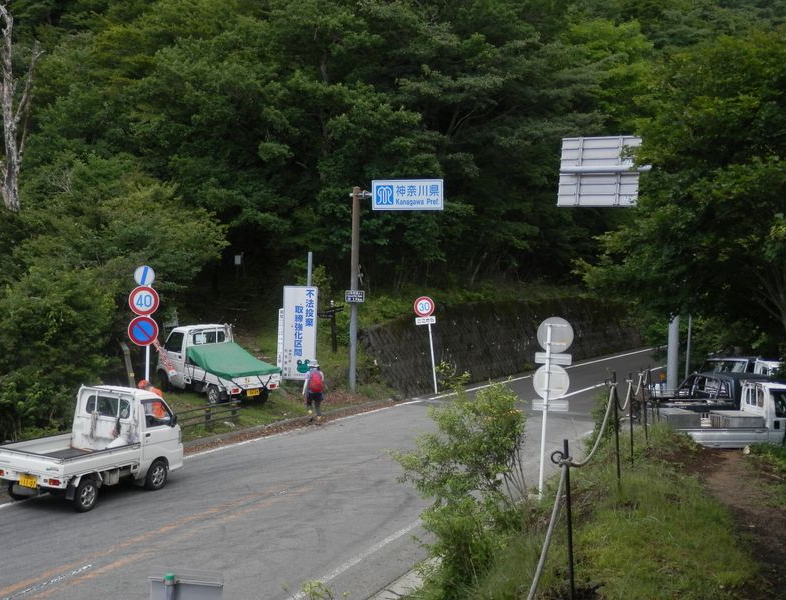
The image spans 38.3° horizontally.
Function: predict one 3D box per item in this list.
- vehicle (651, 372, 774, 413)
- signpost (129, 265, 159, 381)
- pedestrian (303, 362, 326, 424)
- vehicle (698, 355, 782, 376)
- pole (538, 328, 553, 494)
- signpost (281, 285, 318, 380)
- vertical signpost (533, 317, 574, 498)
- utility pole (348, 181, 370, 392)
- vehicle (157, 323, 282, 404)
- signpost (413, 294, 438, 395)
[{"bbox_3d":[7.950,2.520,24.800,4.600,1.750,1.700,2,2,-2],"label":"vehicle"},{"bbox_3d":[-4.896,1.137,22.400,0.630,3.600,0.100,2,2,-3],"label":"signpost"},{"bbox_3d":[-1.962,2.299,28.300,0.550,1.560,0.450,2,2,7],"label":"pedestrian"},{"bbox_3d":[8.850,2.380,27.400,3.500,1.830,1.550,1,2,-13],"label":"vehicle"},{"bbox_3d":[2.508,1.836,18.650,0.080,2.870,0.080,3,2,7],"label":"pole"},{"bbox_3d":[-2.469,0.885,29.900,0.930,2.600,0.120,1,2,2],"label":"signpost"},{"bbox_3d":[2.565,1.768,18.620,0.630,3.000,0.100,3,2,7],"label":"vertical signpost"},{"bbox_3d":[-1.027,-0.274,31.000,0.240,5.650,0.240,2,2,0],"label":"utility pole"},{"bbox_3d":[-4.380,1.553,28.334,1.480,1.800,3.390,-2,8,-40],"label":"vehicle"},{"bbox_3d":[1.061,1.330,33.100,0.630,2.870,0.100,-6,2,3],"label":"signpost"}]

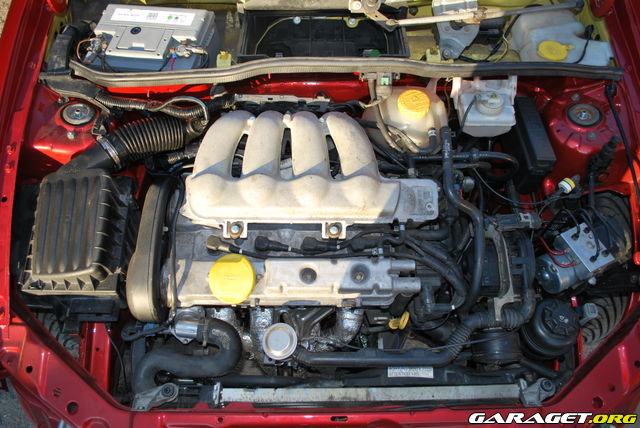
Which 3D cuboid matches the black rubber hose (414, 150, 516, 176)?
[{"bbox_3d":[0.282,-0.096,0.934,0.200,0.035,0.036,0,55,0],"label":"black rubber hose"}]

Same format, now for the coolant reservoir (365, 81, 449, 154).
[{"bbox_3d":[0.183,-0.195,1.028,0.170,0.160,0.145,0,57,0],"label":"coolant reservoir"}]

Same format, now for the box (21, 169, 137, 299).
[{"bbox_3d":[-0.471,0.041,0.948,0.182,0.105,0.235,0,68,0],"label":"box"}]

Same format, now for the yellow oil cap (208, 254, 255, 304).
[{"bbox_3d":[-0.150,0.111,0.812,0.075,0.036,0.075,0,65,0],"label":"yellow oil cap"}]

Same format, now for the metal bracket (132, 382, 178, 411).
[{"bbox_3d":[-0.286,0.320,0.851,0.078,0.026,0.032,-20,57,-13],"label":"metal bracket"}]

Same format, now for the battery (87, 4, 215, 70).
[{"bbox_3d":[-0.368,-0.345,1.121,0.243,0.180,0.175,5,57,3],"label":"battery"}]

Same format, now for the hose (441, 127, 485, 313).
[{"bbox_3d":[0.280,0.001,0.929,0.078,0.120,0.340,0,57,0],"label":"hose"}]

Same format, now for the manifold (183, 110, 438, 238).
[{"bbox_3d":[-0.016,-0.068,0.884,0.430,0.150,0.245,0,57,0],"label":"manifold"}]

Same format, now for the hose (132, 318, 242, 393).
[{"bbox_3d":[-0.229,0.249,0.839,0.178,0.090,0.105,0,55,0],"label":"hose"}]

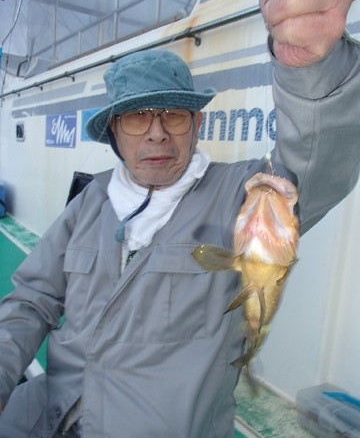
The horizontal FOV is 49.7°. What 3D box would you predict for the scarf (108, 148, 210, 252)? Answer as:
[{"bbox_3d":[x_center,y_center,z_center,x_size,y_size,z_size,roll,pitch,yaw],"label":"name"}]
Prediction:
[{"bbox_3d":[-0.041,-0.045,0.780,0.205,0.190,0.170,3,13,11],"label":"scarf"}]

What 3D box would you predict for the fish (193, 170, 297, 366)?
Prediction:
[{"bbox_3d":[0.082,0.066,0.510,0.132,0.262,0.088,7,20,5],"label":"fish"}]

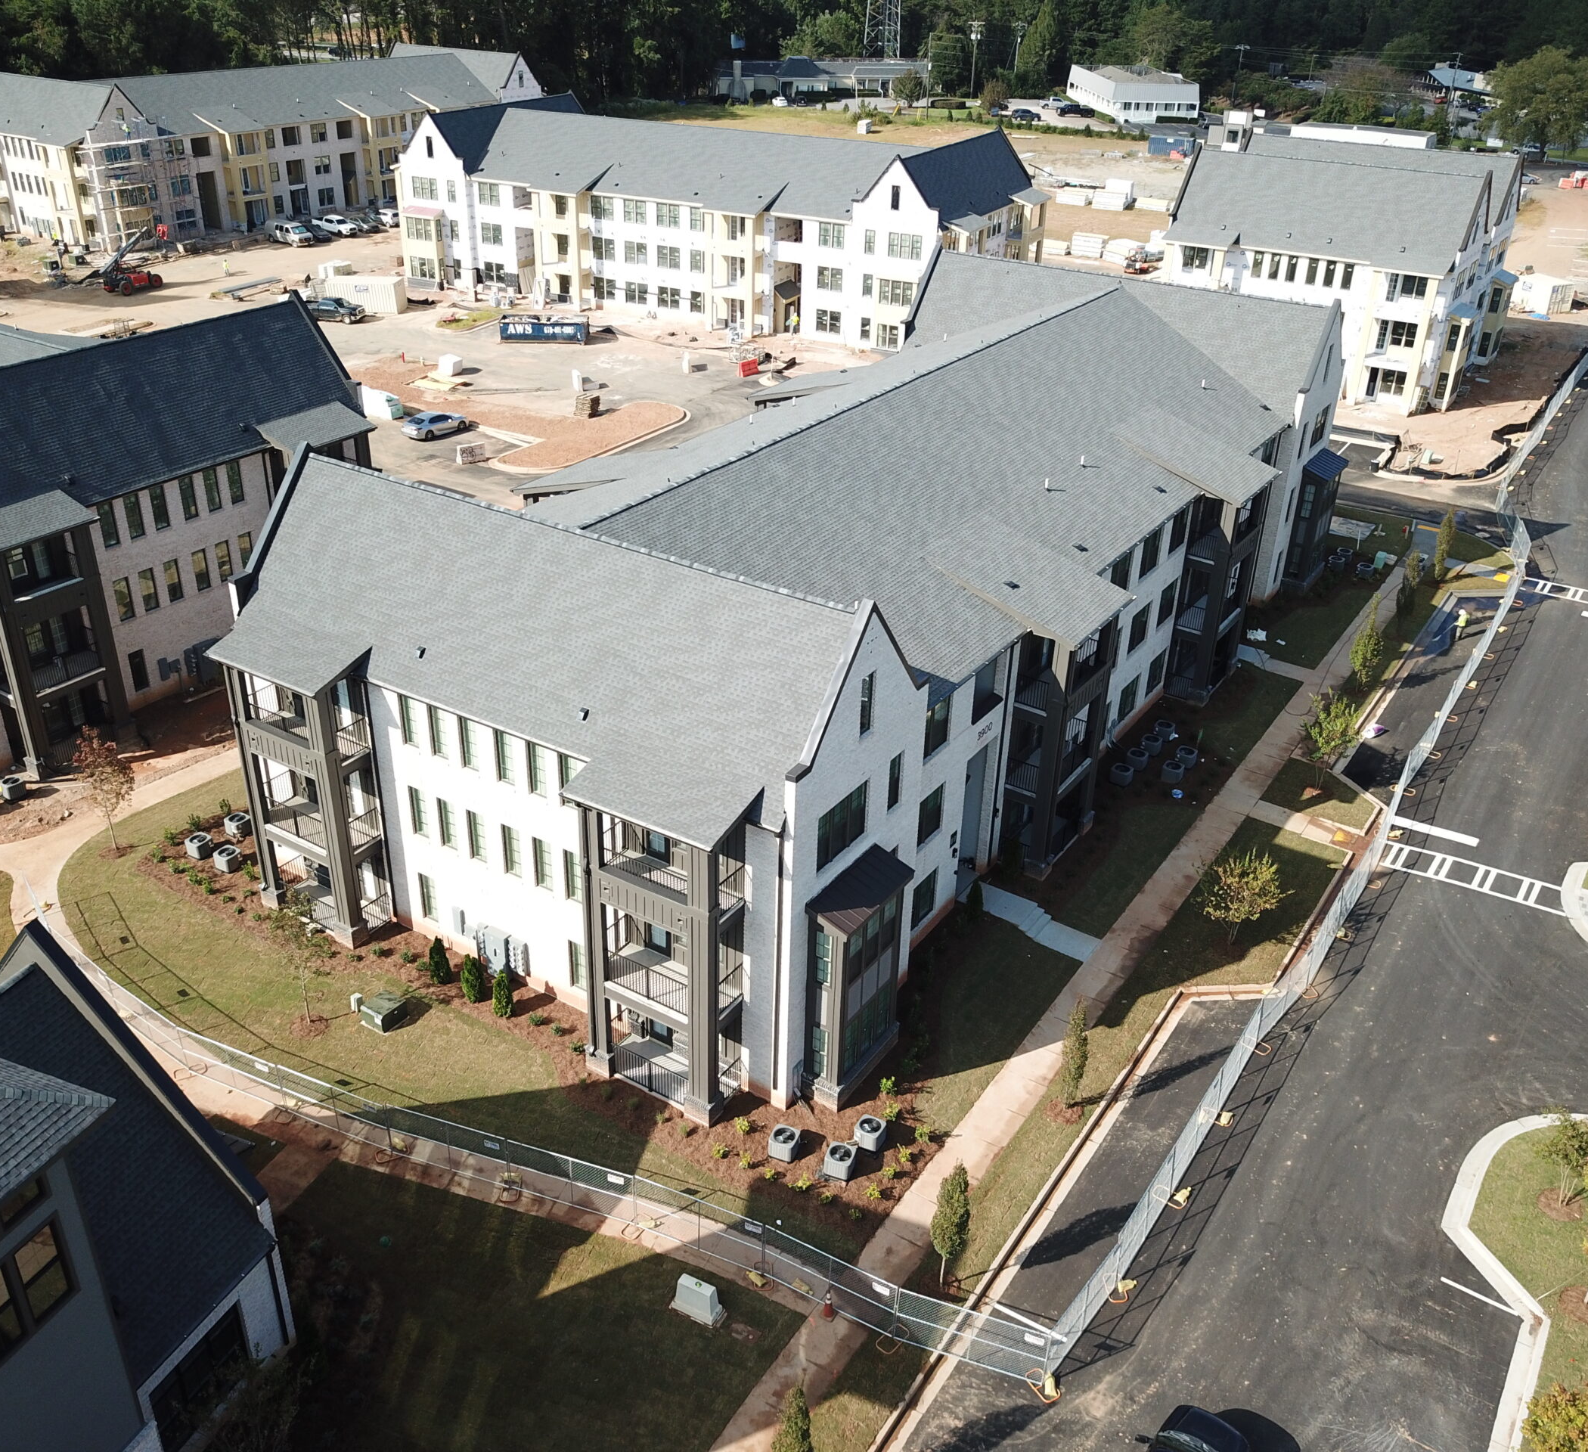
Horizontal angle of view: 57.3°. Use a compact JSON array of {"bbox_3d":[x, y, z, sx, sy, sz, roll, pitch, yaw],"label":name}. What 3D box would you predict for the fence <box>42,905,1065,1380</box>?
[{"bbox_3d":[-9.511,11.002,39.263,33.603,1.860,2.200,15,31,23],"label":"fence"}]

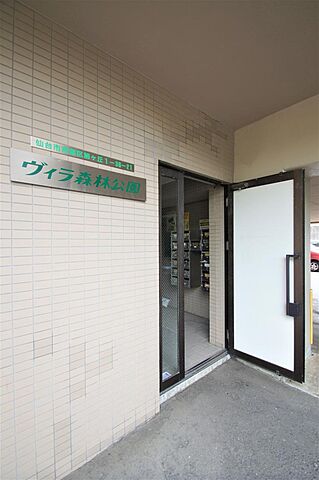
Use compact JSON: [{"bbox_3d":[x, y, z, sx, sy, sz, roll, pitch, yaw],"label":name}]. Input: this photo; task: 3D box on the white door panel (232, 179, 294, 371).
[{"bbox_3d":[1.134,0.361,2.210,0.619,1.931,0.025,0,0,42],"label":"white door panel"}]

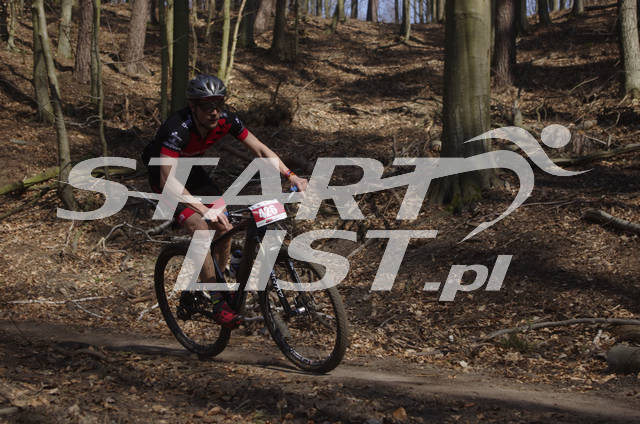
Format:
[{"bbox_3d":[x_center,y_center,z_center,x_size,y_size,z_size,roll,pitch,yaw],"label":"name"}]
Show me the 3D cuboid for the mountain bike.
[{"bbox_3d":[-0.476,0.384,6.475,0.720,1.040,1.815,-20,11,-37],"label":"mountain bike"}]

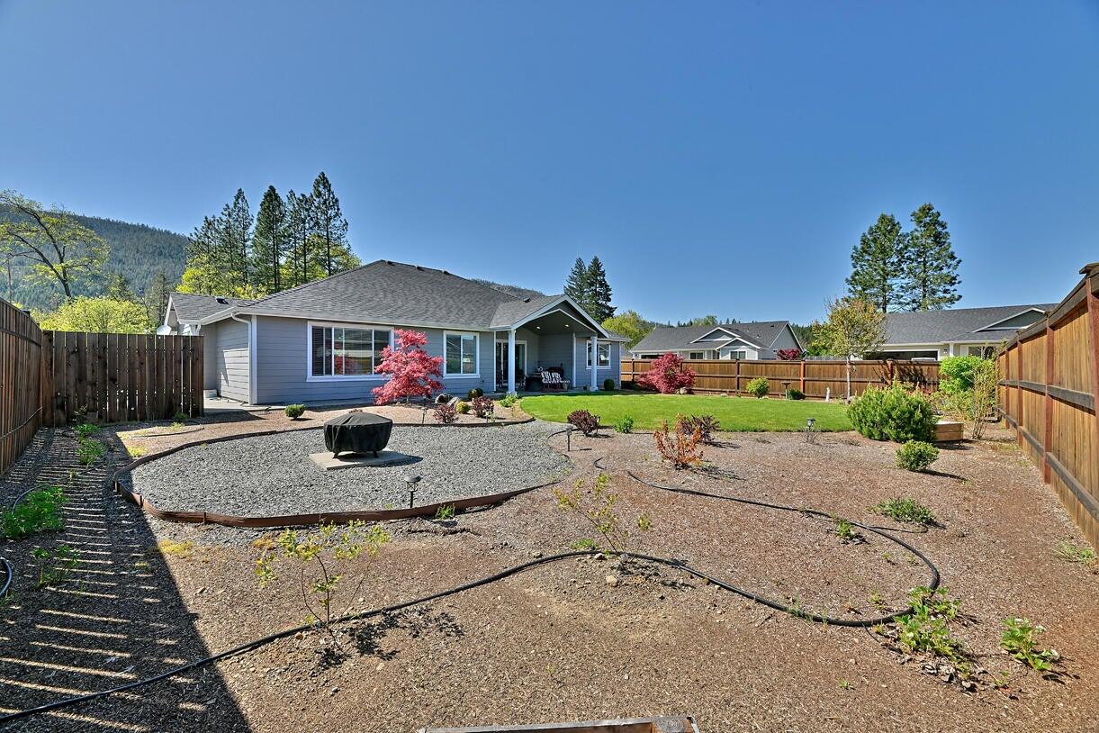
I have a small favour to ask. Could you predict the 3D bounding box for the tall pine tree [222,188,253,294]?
[{"bbox_3d":[-36.542,-9.975,50.000,3.800,21.900,3.800,0,0,-36],"label":"tall pine tree"}]

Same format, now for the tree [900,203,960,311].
[{"bbox_3d":[44.545,-8.875,50.000,6.000,20.700,6.000,0,0,42],"label":"tree"}]

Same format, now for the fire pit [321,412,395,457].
[{"bbox_3d":[-2.548,0.893,5.720,0.850,0.546,0.850,0,0,0],"label":"fire pit"}]

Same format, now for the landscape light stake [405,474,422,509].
[{"bbox_3d":[-1.117,1.042,3.500,0.125,0.300,0.125,0,0,0],"label":"landscape light stake"}]

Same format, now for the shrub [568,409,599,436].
[{"bbox_3d":[0.632,1.044,7.900,0.600,0.474,0.560,0,0,0],"label":"shrub"}]

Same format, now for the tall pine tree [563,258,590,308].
[{"bbox_3d":[4.962,-9.094,76.000,4.800,20.400,4.800,0,0,4],"label":"tall pine tree"}]

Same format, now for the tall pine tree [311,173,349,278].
[{"bbox_3d":[-31.087,-13.077,60.000,5.200,28.569,5.200,0,0,0],"label":"tall pine tree"}]

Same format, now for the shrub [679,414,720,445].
[{"bbox_3d":[2.420,1.020,6.900,0.620,0.430,0.600,0,0,0],"label":"shrub"}]

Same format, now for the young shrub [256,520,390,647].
[{"bbox_3d":[-1.035,0.957,1.950,0.580,0.497,0.500,0,0,0],"label":"young shrub"}]

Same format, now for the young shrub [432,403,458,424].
[{"bbox_3d":[-2.174,0.982,8.900,0.520,0.420,0.500,0,0,-14],"label":"young shrub"}]

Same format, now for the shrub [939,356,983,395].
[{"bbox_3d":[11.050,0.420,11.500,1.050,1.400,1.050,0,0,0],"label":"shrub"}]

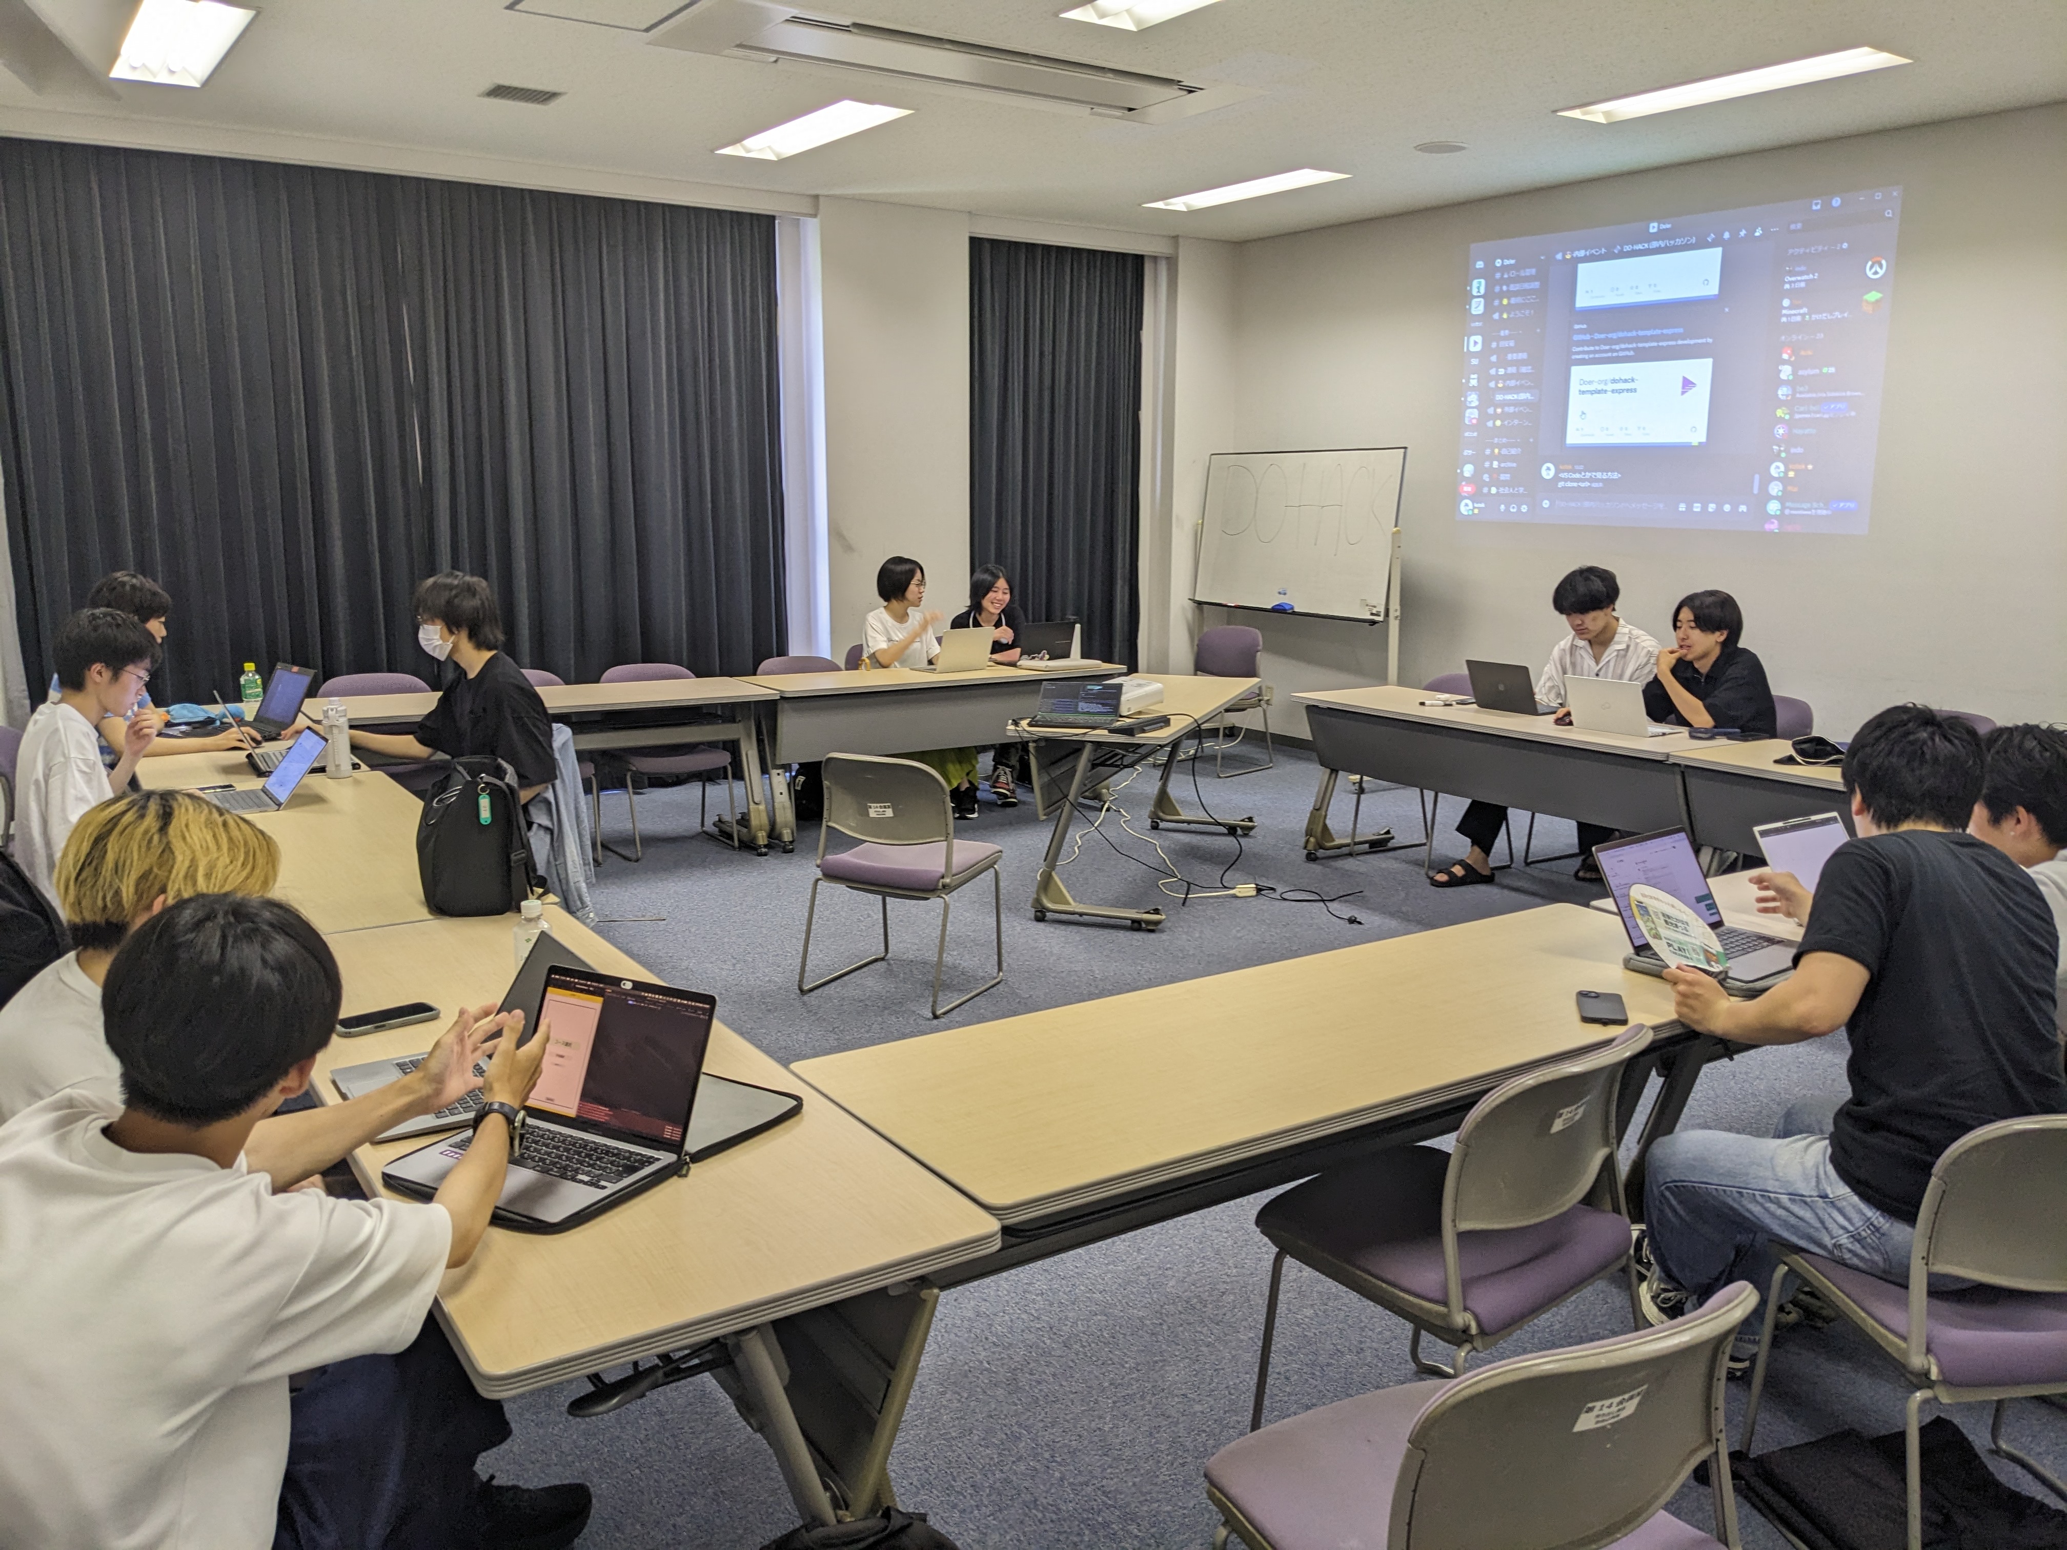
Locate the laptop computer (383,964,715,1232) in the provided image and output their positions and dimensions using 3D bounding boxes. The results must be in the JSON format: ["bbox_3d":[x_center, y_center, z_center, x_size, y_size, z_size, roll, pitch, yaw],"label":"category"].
[{"bbox_3d":[-0.630,0.415,2.124,0.301,0.216,0.302,6,12,28],"label":"laptop computer"}]

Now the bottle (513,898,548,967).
[{"bbox_3d":[-0.833,0.313,2.692,0.066,0.206,0.066,-7,13,-33],"label":"bottle"}]

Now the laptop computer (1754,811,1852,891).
[{"bbox_3d":[1.710,0.220,3.307,0.306,0.199,0.326,-7,13,-33],"label":"laptop computer"}]

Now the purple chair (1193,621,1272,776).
[{"bbox_3d":[1.028,-0.433,9.052,0.510,0.780,0.510,-10,15,-44],"label":"purple chair"}]

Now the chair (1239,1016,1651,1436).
[{"bbox_3d":[0.698,0.770,2.584,0.490,0.775,0.510,-9,14,-40],"label":"chair"}]

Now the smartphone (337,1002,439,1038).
[{"bbox_3d":[-1.077,0.409,2.696,0.152,0.011,0.077,-8,13,-37],"label":"smartphone"}]

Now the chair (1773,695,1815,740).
[{"bbox_3d":[2.758,0.082,6.408,0.520,0.775,0.515,-7,13,-33],"label":"chair"}]

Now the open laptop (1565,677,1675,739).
[{"bbox_3d":[2.124,-0.248,5.798,0.293,0.209,0.300,-8,13,-37],"label":"open laptop"}]

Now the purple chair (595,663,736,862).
[{"bbox_3d":[-1.597,-0.069,7.054,0.510,0.775,0.520,-7,13,-33],"label":"purple chair"}]

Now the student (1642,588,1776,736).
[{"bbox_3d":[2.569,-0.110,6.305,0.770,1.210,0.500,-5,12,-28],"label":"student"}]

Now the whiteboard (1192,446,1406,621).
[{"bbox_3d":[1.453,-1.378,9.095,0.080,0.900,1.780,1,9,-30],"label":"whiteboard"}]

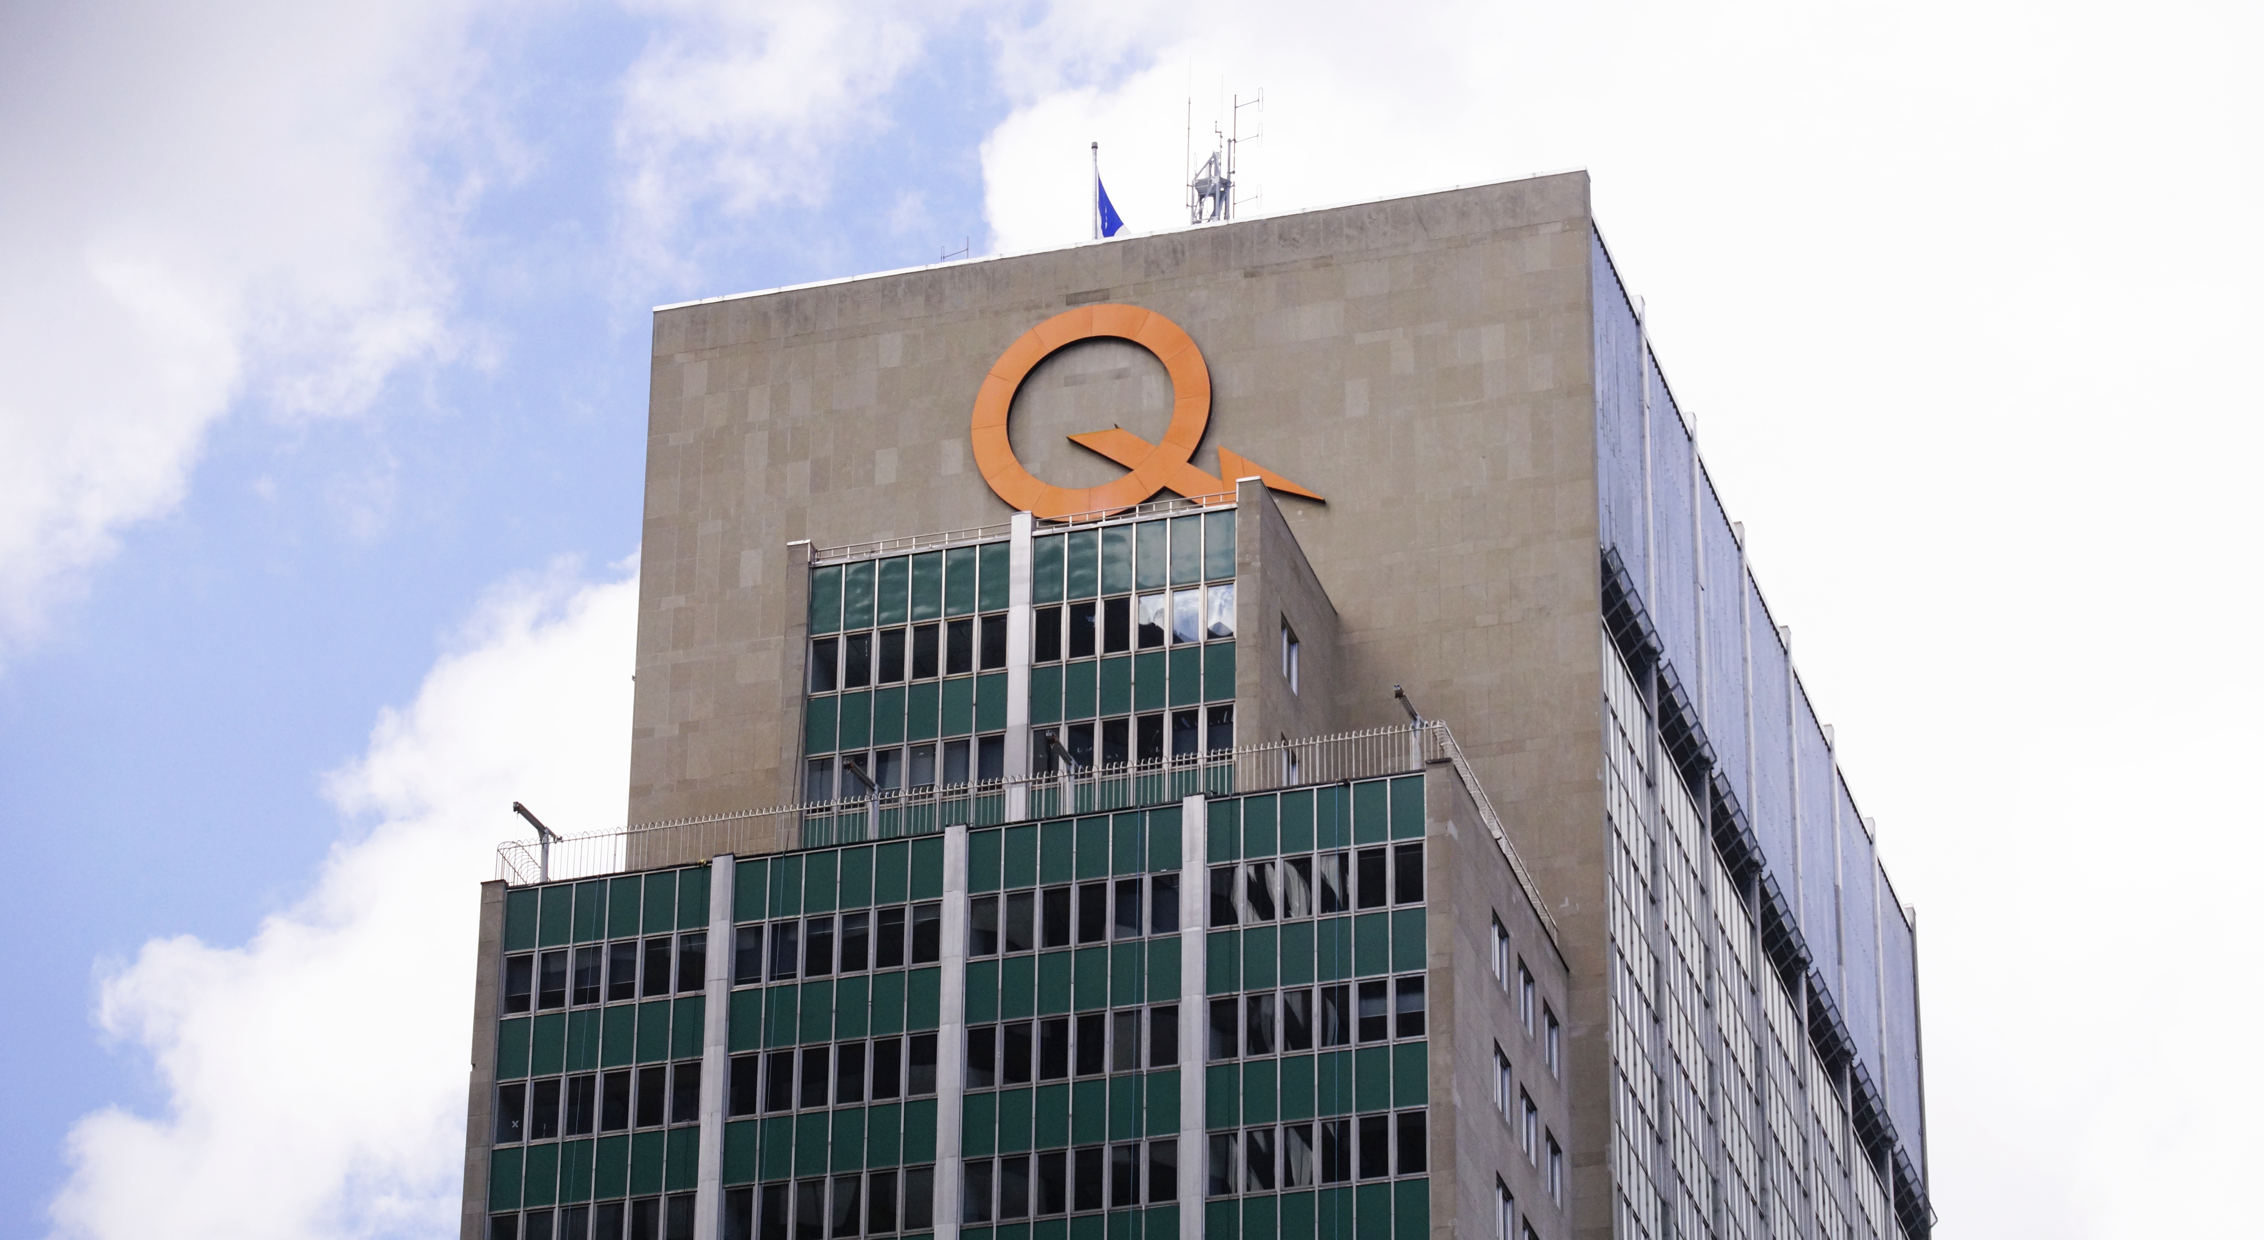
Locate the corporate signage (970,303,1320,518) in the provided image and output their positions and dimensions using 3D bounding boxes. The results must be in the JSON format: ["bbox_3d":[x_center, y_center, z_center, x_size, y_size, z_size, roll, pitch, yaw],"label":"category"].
[{"bbox_3d":[0.334,-5.495,219.374,9.519,6.916,0.400,-7,-30,14],"label":"corporate signage"}]

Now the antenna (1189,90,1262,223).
[{"bbox_3d":[2.505,-12.105,230.165,2.000,5.300,1.600,-7,-30,14],"label":"antenna"}]

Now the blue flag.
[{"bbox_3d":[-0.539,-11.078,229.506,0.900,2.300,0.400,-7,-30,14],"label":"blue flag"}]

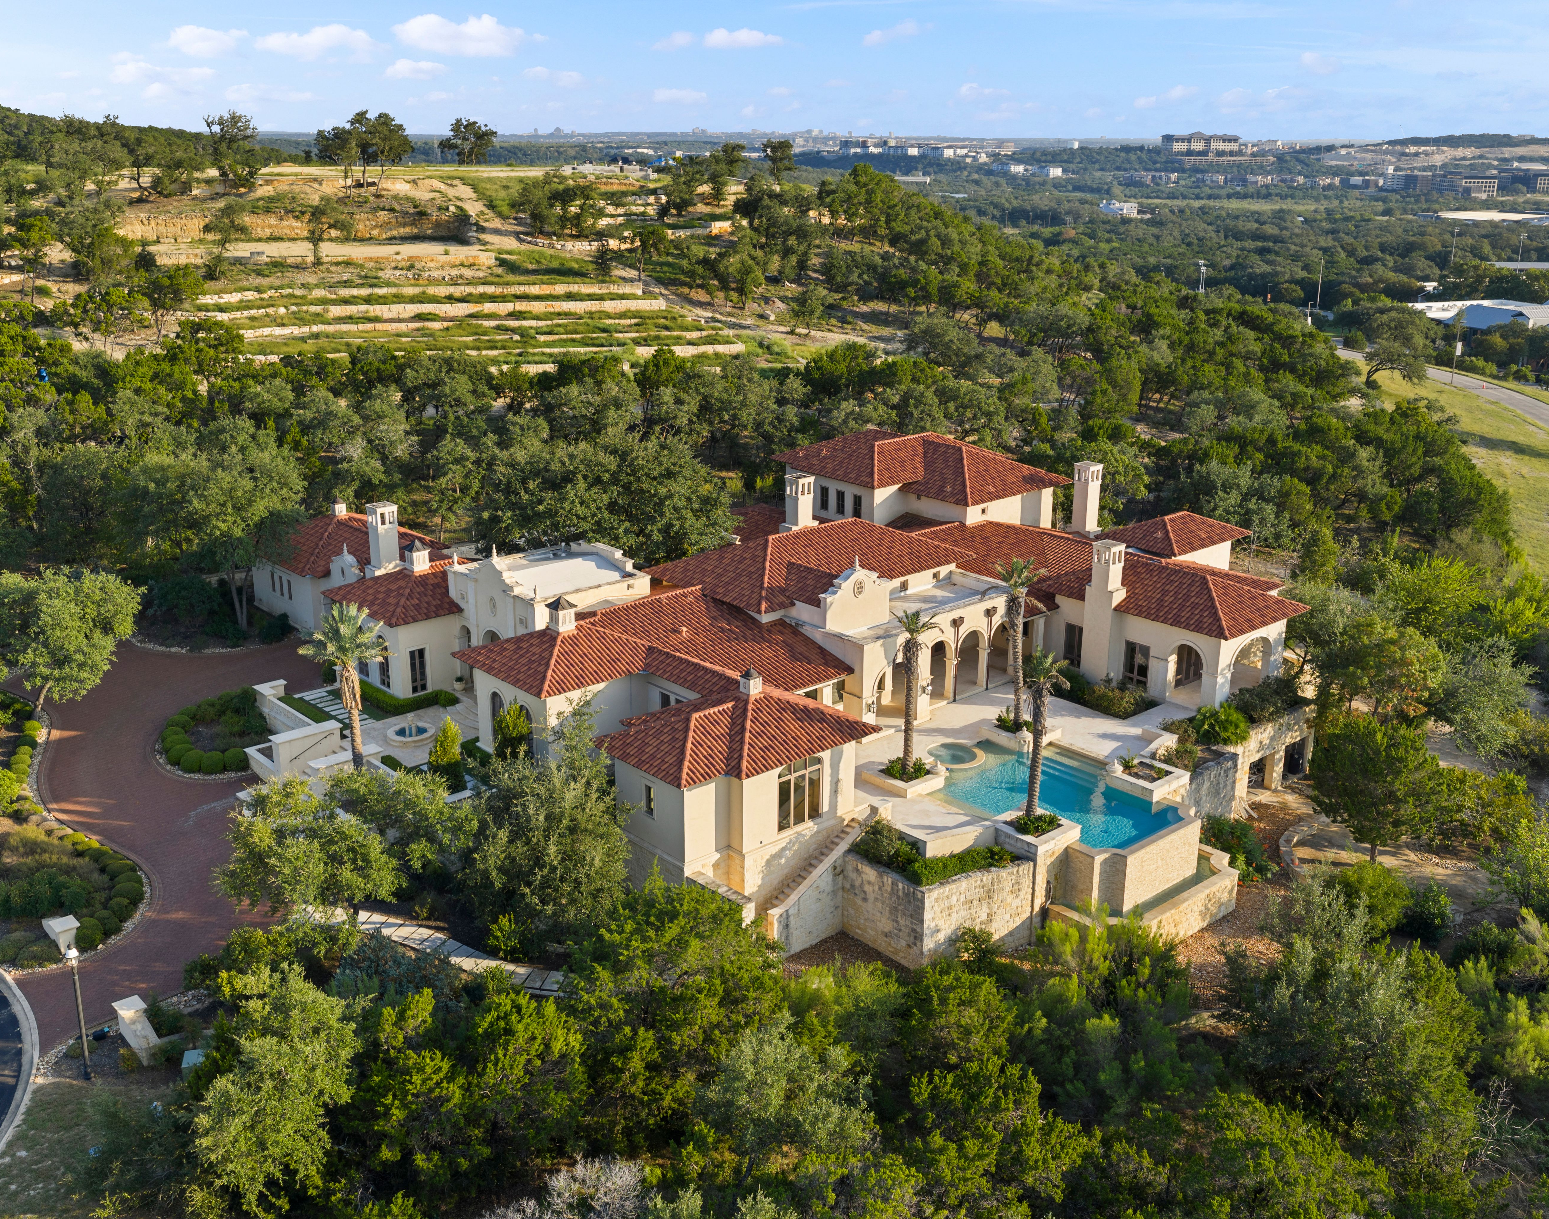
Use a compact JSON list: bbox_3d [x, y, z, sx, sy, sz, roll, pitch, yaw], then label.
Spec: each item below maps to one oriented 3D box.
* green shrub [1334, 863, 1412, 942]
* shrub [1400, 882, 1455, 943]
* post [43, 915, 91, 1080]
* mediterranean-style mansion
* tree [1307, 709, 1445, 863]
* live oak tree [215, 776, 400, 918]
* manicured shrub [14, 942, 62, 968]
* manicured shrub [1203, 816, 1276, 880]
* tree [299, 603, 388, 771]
[{"bbox_3d":[24.760,12.040,58.920,2.950,3.000,2.950,0,18,0],"label":"green shrub"},{"bbox_3d":[28.817,13.359,62.705,2.400,2.100,2.200,10,21,26],"label":"shrub"},{"bbox_3d":[-23.086,13.294,46.984,0.500,5.100,0.500,-10,21,-28],"label":"post"},{"bbox_3d":[2.284,-2.585,87.197,51.000,12.000,50.000,-15,24,-39],"label":"mediterranean-style mansion"},{"bbox_3d":[26.250,7.970,62.510,5.500,7.180,5.500,0,18,0],"label":"tree"},{"bbox_3d":[-18.710,9.900,57.290,7.070,6.130,7.070,0,18,0],"label":"live oak tree"},{"bbox_3d":[-27.667,12.952,53.481,1.700,0.800,1.400,-10,21,-29],"label":"manicured shrub"},{"bbox_3d":[22.085,11.233,67.339,2.700,1.500,3.500,-15,24,-39],"label":"manicured shrub"},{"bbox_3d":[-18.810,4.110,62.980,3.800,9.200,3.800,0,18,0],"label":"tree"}]

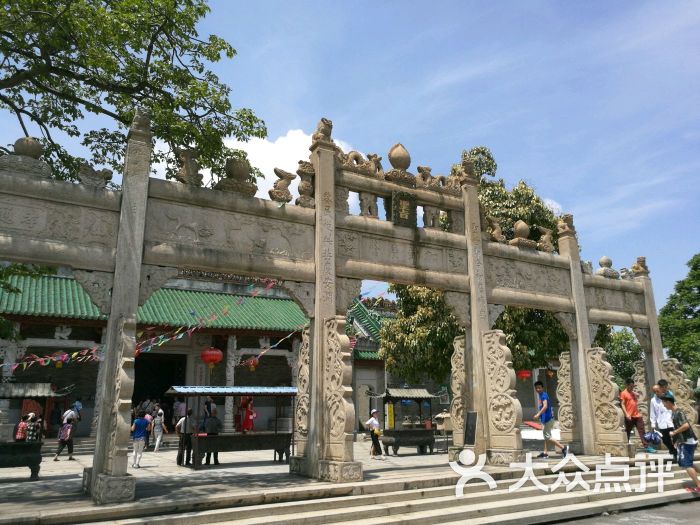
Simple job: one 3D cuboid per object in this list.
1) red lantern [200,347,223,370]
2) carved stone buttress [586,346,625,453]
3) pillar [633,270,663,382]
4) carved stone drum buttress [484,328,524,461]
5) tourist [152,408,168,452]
[{"bbox_3d":[-6.012,4.189,23.700,0.930,1.040,0.930,8,-15,-29],"label":"red lantern"},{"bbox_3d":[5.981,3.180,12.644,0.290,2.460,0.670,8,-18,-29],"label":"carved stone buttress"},{"bbox_3d":[8.707,2.688,15.695,0.340,5.050,0.340,8,-17,-30],"label":"pillar"},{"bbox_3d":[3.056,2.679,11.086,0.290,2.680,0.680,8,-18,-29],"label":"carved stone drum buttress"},{"bbox_3d":[-7.496,6.694,21.779,0.520,1.600,0.360,2,-15,-11],"label":"tourist"}]

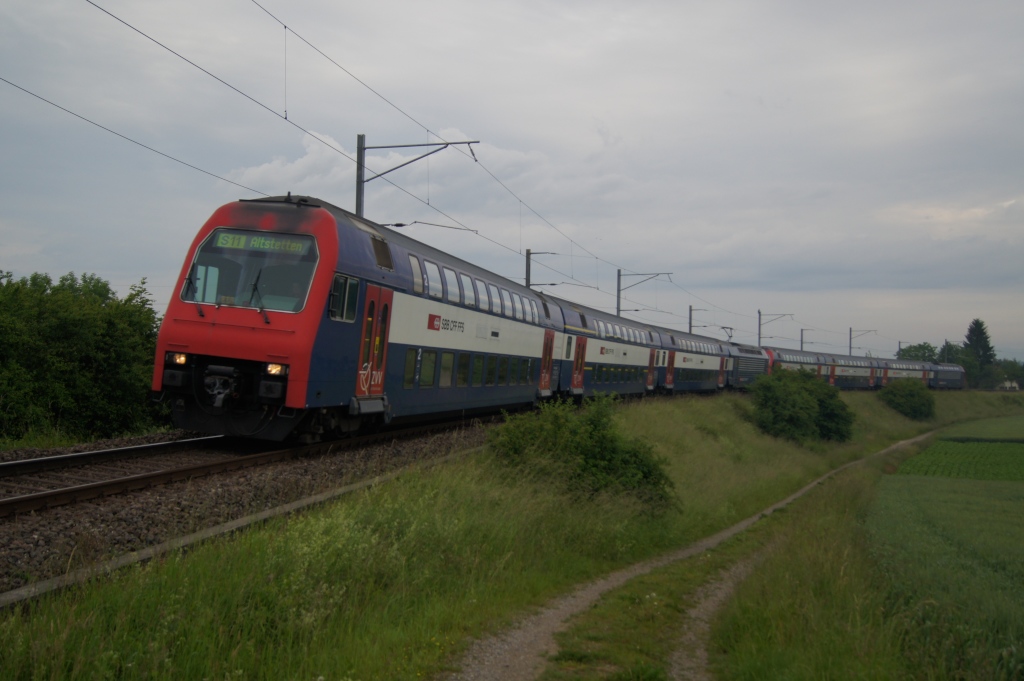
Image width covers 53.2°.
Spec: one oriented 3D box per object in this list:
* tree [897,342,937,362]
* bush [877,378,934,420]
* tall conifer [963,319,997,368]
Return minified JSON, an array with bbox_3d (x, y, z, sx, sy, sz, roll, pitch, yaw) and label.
[{"bbox_3d":[106.600,7.600,270.000,10.700,14.000,10.400,0,-2,22],"label":"tree"},{"bbox_3d":[54.000,8.000,140.000,7.400,5.500,6.800,0,-2,21],"label":"bush"},{"bbox_3d":[129.900,4.800,284.500,9.400,21.500,9.400,0,-2,25],"label":"tall conifer"}]

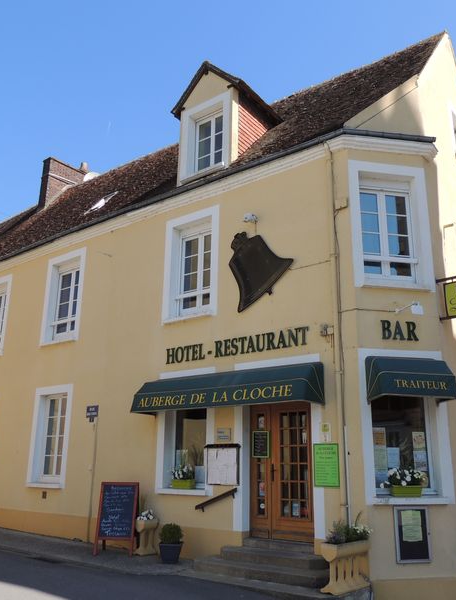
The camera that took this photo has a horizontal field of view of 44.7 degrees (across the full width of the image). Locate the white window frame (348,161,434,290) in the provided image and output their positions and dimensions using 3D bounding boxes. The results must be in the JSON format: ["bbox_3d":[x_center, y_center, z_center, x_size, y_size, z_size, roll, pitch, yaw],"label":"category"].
[{"bbox_3d":[2.574,-1.170,8.857,1.320,2.130,0.220,3,-16,-9],"label":"white window frame"}]

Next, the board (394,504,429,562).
[{"bbox_3d":[2.517,3.176,7.501,0.490,0.700,0.060,3,-16,-9],"label":"board"}]

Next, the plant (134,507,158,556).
[{"bbox_3d":[-1.415,3.976,9.606,0.360,0.780,0.280,14,-21,-39],"label":"plant"}]

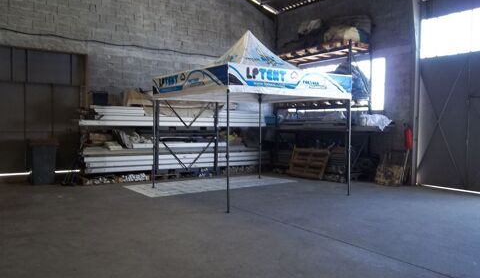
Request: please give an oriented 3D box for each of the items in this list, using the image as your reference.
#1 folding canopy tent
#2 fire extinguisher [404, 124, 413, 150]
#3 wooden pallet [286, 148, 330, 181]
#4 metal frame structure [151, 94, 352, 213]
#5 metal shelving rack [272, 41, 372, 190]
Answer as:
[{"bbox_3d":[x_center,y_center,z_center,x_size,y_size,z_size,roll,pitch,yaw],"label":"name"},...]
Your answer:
[{"bbox_3d":[0.176,-0.578,8.116,2.969,3.361,2.969,-1,2,-35],"label":"folding canopy tent"},{"bbox_3d":[4.025,-0.060,9.259,0.176,0.598,0.172,-1,2,-33],"label":"fire extinguisher"},{"bbox_3d":[1.926,0.689,10.704,0.147,0.804,1.235,21,-10,-32],"label":"wooden pallet"},{"bbox_3d":[0.171,0.064,8.133,2.960,2.078,2.960,-1,2,-35],"label":"metal frame structure"},{"bbox_3d":[2.268,-0.705,10.946,0.960,3.499,2.956,-1,2,-33],"label":"metal shelving rack"}]

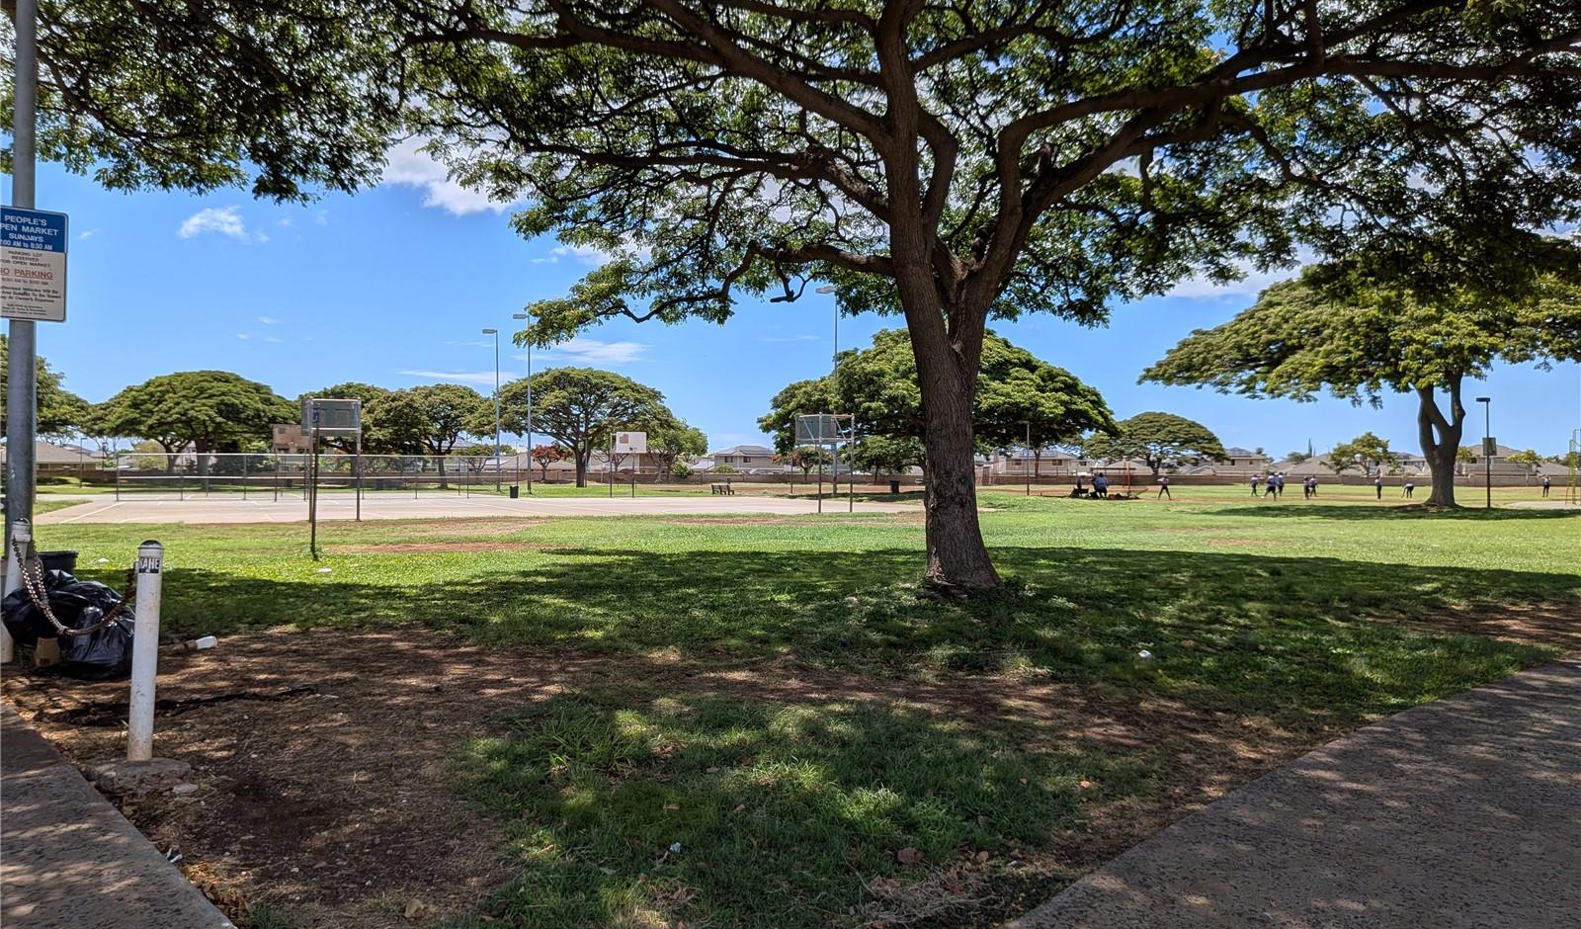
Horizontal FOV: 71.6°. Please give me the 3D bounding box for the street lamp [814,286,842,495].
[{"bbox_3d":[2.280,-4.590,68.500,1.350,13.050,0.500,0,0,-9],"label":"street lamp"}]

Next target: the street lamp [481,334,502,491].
[{"bbox_3d":[-24.000,-4.340,88.000,1.300,13.000,0.500,0,0,-20],"label":"street lamp"}]

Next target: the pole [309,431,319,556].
[{"bbox_3d":[-8.440,0.510,19.500,0.070,2.340,0.070,2,0,0],"label":"pole"}]

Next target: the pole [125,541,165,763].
[{"bbox_3d":[-3.410,0.985,5.780,0.120,1.170,0.120,3,0,0],"label":"pole"}]

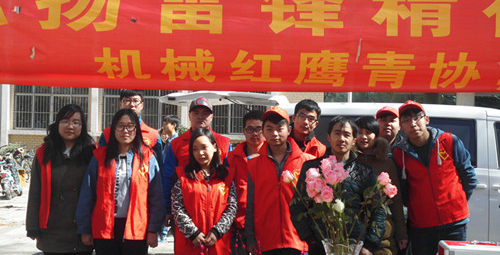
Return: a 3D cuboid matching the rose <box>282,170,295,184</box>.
[{"bbox_3d":[0.153,0.197,2.800,0.050,0.053,0.050,-24,6,0],"label":"rose"}]

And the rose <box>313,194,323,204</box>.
[{"bbox_3d":[0.272,0.282,2.790,0.052,0.052,0.052,-17,31,0],"label":"rose"}]

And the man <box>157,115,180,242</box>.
[{"bbox_3d":[-1.020,0.675,8.900,0.360,1.660,0.480,1,1,-37],"label":"man"}]

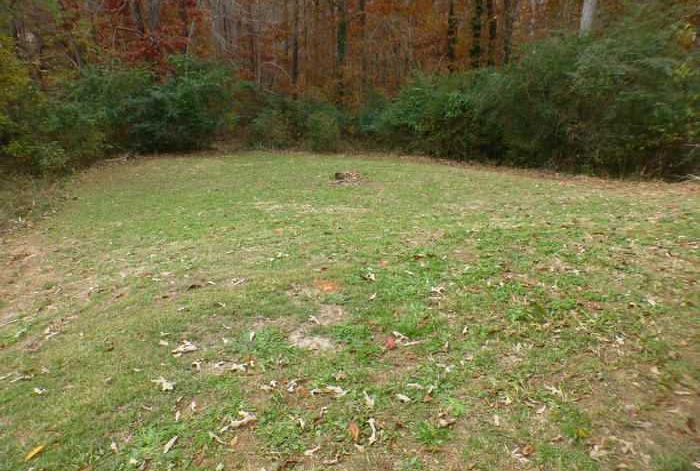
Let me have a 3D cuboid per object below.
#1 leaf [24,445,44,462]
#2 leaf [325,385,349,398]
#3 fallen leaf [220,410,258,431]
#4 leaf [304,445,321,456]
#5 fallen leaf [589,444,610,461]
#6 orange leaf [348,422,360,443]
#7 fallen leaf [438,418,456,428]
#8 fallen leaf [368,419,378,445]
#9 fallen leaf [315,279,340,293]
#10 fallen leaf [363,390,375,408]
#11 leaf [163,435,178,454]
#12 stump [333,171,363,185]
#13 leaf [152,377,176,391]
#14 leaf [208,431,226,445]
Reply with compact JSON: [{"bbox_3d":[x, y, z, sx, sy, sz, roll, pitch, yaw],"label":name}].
[{"bbox_3d":[-1.396,0.968,2.154,0.030,0.015,0.102,4,15,13],"label":"leaf"},{"bbox_3d":[-0.075,0.876,2.728,0.123,0.022,0.071,2,14,9],"label":"leaf"},{"bbox_3d":[-0.563,0.939,2.454,0.161,0.028,0.066,-7,15,-28],"label":"fallen leaf"},{"bbox_3d":[-0.166,0.960,2.173,0.088,0.020,0.035,-13,20,-40],"label":"leaf"},{"bbox_3d":[1.145,0.996,2.229,0.071,0.022,0.062,-3,14,-13],"label":"fallen leaf"},{"bbox_3d":[0.015,0.927,2.296,0.045,0.020,0.147,-4,16,-15],"label":"orange leaf"},{"bbox_3d":[0.474,0.908,2.358,0.087,0.025,0.043,0,15,0],"label":"fallen leaf"},{"bbox_3d":[0.116,0.960,2.382,0.050,0.022,0.183,1,14,3],"label":"fallen leaf"},{"bbox_3d":[-0.192,0.433,4.140,0.222,0.020,0.279,0,15,0],"label":"fallen leaf"},{"bbox_3d":[0.101,0.893,2.662,0.036,0.020,0.121,-4,14,-17],"label":"fallen leaf"},{"bbox_3d":[-0.813,0.953,2.211,0.030,0.015,0.115,4,15,14],"label":"leaf"},{"bbox_3d":[-0.049,-1.169,9.773,0.573,0.200,0.420,0,15,0],"label":"stump"},{"bbox_3d":[-1.034,0.822,2.682,0.188,0.025,0.075,9,17,29],"label":"leaf"},{"bbox_3d":[-0.636,0.973,2.328,0.088,0.020,0.034,9,16,34],"label":"leaf"}]

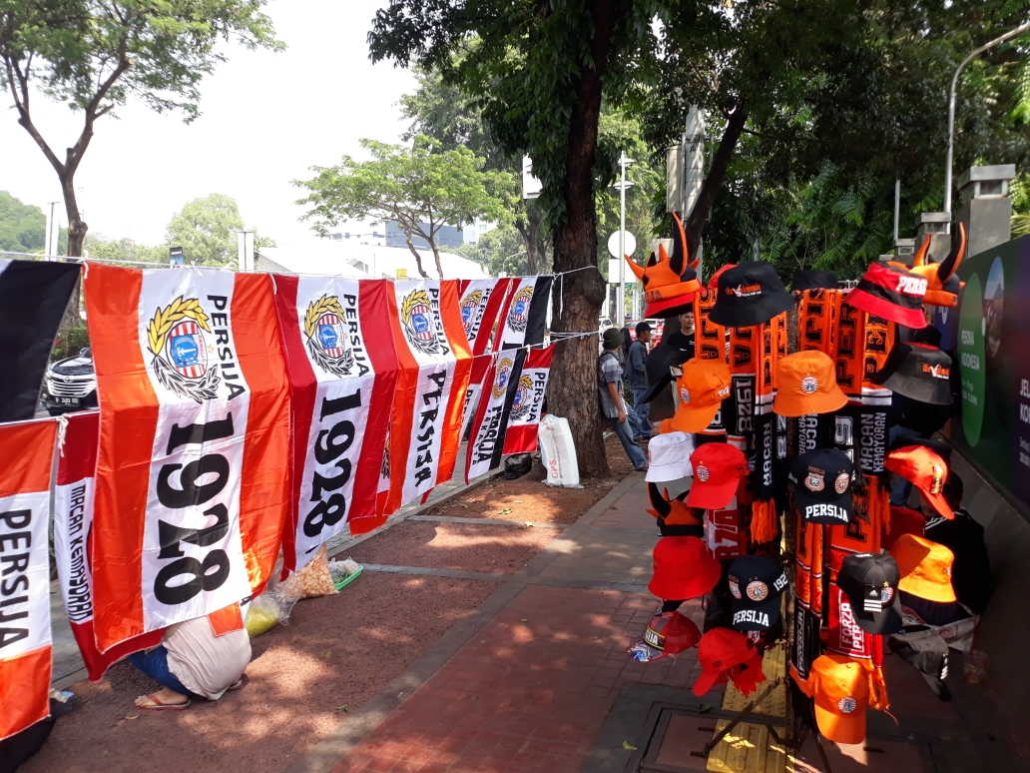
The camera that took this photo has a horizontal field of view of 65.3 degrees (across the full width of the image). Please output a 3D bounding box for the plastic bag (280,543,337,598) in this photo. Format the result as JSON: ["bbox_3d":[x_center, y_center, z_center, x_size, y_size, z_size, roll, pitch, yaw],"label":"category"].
[{"bbox_3d":[-1.270,1.090,4.920,0.360,0.340,0.300,1,5,20],"label":"plastic bag"}]

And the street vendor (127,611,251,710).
[{"bbox_3d":[-1.480,0.980,3.620,0.620,0.770,0.460,2,5,28],"label":"street vendor"}]

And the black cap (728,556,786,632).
[{"bbox_3d":[0.777,0.651,2.600,0.178,0.160,0.262,-4,18,39],"label":"black cap"}]

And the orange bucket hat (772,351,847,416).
[{"bbox_3d":[0.977,-0.012,2.660,0.250,0.170,0.250,1,19,14],"label":"orange bucket hat"}]

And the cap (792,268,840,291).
[{"bbox_3d":[1.131,-0.367,3.030,0.220,0.155,0.250,1,-8,22],"label":"cap"}]

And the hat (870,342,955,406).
[{"bbox_3d":[1.396,-0.044,2.820,0.280,0.170,0.280,3,18,-1],"label":"hat"}]

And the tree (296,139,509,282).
[{"bbox_3d":[-4.473,-5.347,32.000,8.800,9.200,8.400,-1,4,-8],"label":"tree"}]

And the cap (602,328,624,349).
[{"bbox_3d":[1.101,-0.537,9.000,0.270,0.190,0.250,-3,5,-30],"label":"cap"}]

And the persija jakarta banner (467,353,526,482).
[{"bbox_3d":[-0.163,0.243,7.100,0.150,1.100,0.820,12,8,19],"label":"persija jakarta banner"}]

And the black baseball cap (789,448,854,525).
[{"bbox_3d":[0.991,0.308,2.570,0.178,0.160,0.262,5,29,12],"label":"black baseball cap"}]

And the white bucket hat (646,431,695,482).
[{"bbox_3d":[0.608,0.265,3.030,0.260,0.170,0.250,-5,6,1],"label":"white bucket hat"}]

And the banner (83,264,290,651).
[{"bbox_3d":[-1.320,0.235,3.410,0.180,1.480,1.050,1,5,21],"label":"banner"}]

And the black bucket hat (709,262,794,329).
[{"bbox_3d":[0.761,-0.300,2.580,0.275,0.165,0.285,-6,15,33],"label":"black bucket hat"}]

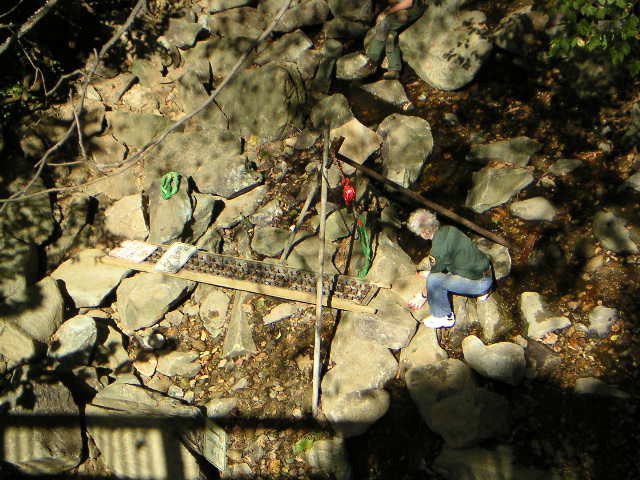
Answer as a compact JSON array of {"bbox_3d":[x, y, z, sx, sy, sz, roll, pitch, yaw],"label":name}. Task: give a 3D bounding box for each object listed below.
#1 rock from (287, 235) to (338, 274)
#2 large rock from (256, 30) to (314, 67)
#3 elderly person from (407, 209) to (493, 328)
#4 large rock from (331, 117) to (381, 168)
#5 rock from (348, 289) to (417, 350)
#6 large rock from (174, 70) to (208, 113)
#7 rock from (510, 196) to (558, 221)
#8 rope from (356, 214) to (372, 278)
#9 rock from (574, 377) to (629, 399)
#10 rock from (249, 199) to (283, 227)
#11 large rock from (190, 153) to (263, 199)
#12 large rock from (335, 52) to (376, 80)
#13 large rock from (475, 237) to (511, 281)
[{"bbox_3d":[-0.064,0.124,11.337,0.460,0.240,0.340,0,41,0],"label":"rock"},{"bbox_3d":[-0.361,-1.896,13.000,0.557,0.250,0.320,0,40,0],"label":"large rock"},{"bbox_3d":[1.026,0.237,10.600,0.680,1.070,0.500,-5,41,-6],"label":"elderly person"},{"bbox_3d":[0.335,-0.921,12.395,0.360,0.260,0.440,-34,52,-32],"label":"large rock"},{"bbox_3d":[0.505,0.642,10.600,0.533,0.220,0.480,0,40,0],"label":"rock"},{"bbox_3d":[-1.323,-1.534,13.600,0.334,0.290,0.414,0,41,0],"label":"large rock"},{"bbox_3d":[1.870,-0.276,11.500,0.391,0.140,0.190,0,40,0],"label":"rock"},{"bbox_3d":[0.388,0.057,11.445,0.139,0.640,0.110,0,40,0],"label":"rope"},{"bbox_3d":[2.187,1.146,10.200,0.407,0.120,0.180,0,40,0],"label":"rock"},{"bbox_3d":[-0.478,-0.241,11.521,0.310,0.180,0.250,0,42,0],"label":"rock"},{"bbox_3d":[-0.878,-0.611,12.500,0.678,0.249,0.453,0,41,0],"label":"large rock"},{"bbox_3d":[0.397,-1.883,14.200,0.455,0.219,0.292,0,41,0],"label":"large rock"},{"bbox_3d":[1.506,0.179,11.800,0.384,0.244,0.375,0,41,0],"label":"large rock"}]

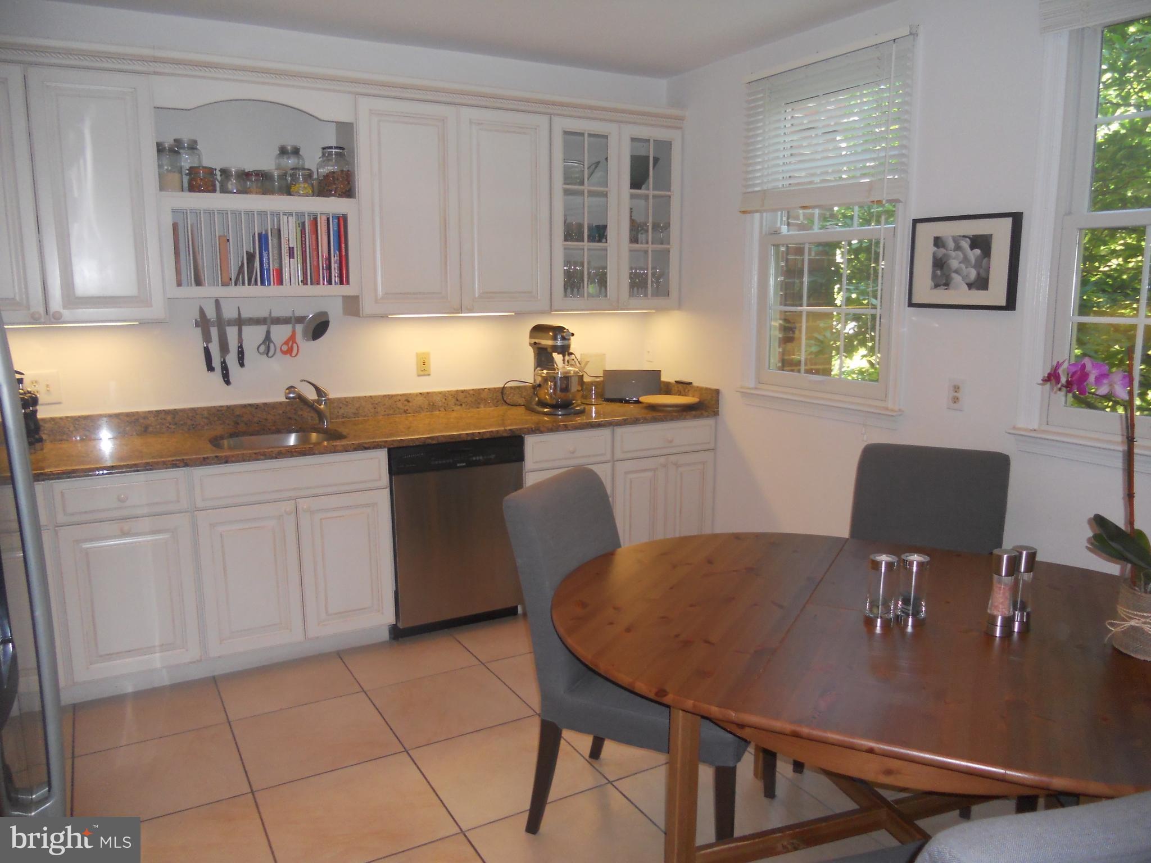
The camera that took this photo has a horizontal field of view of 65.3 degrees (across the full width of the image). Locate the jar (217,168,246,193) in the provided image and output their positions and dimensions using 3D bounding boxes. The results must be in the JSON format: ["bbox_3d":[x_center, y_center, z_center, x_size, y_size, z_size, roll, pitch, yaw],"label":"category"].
[{"bbox_3d":[-1.356,-0.982,3.543,0.100,0.106,0.100,-5,11,-28],"label":"jar"}]

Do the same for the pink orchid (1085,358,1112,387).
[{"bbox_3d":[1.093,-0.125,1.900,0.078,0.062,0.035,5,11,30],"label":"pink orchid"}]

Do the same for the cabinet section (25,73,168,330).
[{"bbox_3d":[-1.797,-0.865,3.383,0.389,0.877,0.310,-5,12,-28],"label":"cabinet section"}]

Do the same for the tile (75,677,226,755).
[{"bbox_3d":[-1.546,1.023,3.263,0.485,0.010,0.450,-6,12,-28],"label":"tile"}]

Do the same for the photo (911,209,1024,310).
[{"bbox_3d":[1.358,-0.593,3.156,0.030,0.321,0.427,-5,11,-28],"label":"photo"}]

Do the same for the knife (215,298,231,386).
[{"bbox_3d":[-1.502,-0.381,3.830,0.048,0.372,0.022,-10,14,-28],"label":"knife"}]

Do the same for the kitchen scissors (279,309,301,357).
[{"bbox_3d":[-1.267,-0.437,3.985,0.085,0.213,0.015,-5,11,-28],"label":"kitchen scissors"}]

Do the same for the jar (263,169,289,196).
[{"bbox_3d":[-1.237,-1.021,3.708,0.110,0.115,0.110,-5,11,-28],"label":"jar"}]

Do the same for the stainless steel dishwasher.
[{"bbox_3d":[-0.632,0.423,4.120,0.605,0.860,0.600,-6,12,-28],"label":"stainless steel dishwasher"}]

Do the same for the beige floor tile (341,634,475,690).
[{"bbox_3d":[-0.679,0.948,3.703,0.487,0.010,0.370,-5,11,-28],"label":"beige floor tile"}]

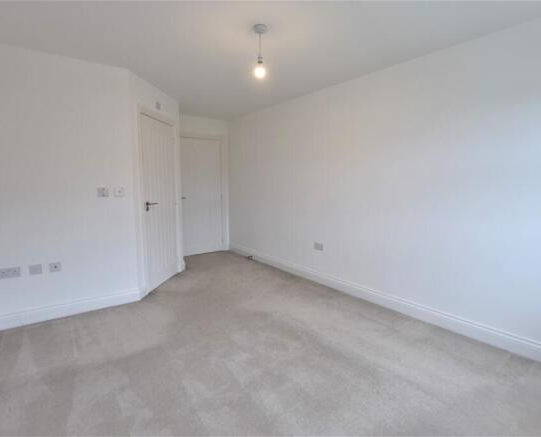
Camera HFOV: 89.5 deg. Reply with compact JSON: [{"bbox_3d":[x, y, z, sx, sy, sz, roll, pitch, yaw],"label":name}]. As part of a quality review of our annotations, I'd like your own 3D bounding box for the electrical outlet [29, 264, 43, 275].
[{"bbox_3d":[-2.104,0.463,2.448,0.087,0.087,0.012,-4,8,-33],"label":"electrical outlet"}]

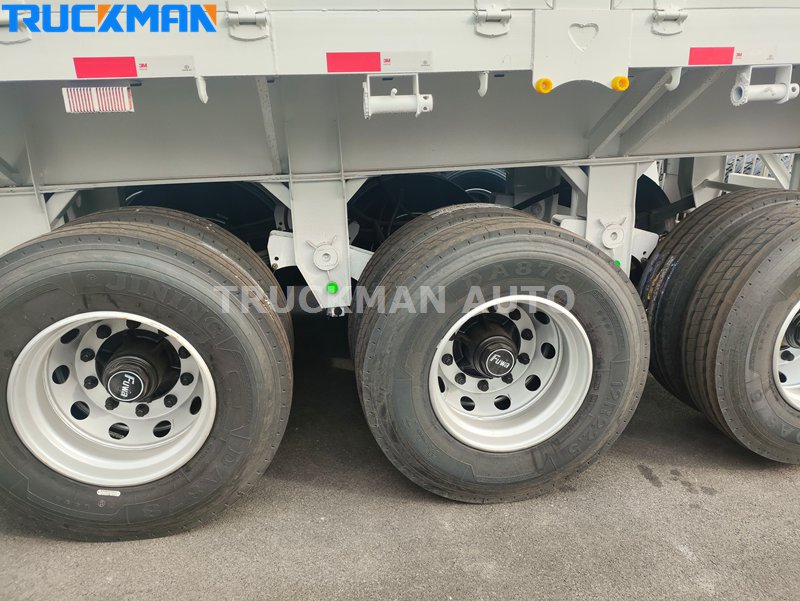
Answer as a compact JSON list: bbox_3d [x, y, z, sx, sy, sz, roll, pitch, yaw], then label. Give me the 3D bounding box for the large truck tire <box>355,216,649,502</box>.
[{"bbox_3d":[0.375,0.232,2.145,1.078,1.075,0.298,-2,17,-10],"label":"large truck tire"}]

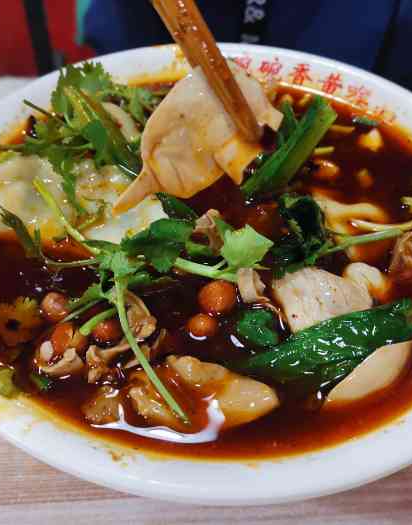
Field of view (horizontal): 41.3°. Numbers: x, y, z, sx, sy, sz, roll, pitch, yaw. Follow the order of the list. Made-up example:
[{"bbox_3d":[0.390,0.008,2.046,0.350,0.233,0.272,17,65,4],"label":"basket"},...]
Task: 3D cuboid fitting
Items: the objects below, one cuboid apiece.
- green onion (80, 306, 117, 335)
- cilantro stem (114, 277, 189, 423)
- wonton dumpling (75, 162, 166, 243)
[{"bbox_3d":[-0.035,0.019,0.180,0.014,0.004,0.004,-29,56,-24],"label":"green onion"},{"bbox_3d":[-0.020,0.026,0.172,0.007,0.010,0.057,-20,52,-18],"label":"cilantro stem"},{"bbox_3d":[-0.033,-0.024,0.221,0.045,0.020,0.042,2,49,0],"label":"wonton dumpling"}]

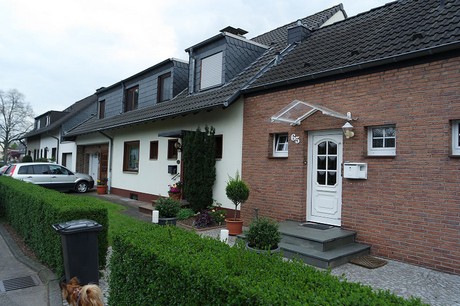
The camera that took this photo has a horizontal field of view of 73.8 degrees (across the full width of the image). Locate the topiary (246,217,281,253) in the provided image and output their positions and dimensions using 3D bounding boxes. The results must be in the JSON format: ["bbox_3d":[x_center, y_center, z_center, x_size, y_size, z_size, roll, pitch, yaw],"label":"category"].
[{"bbox_3d":[0.574,1.475,5.119,0.600,0.800,0.600,2,-3,0],"label":"topiary"}]

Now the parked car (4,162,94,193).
[{"bbox_3d":[-8.962,1.227,15.539,1.720,1.510,4.030,-1,-4,44],"label":"parked car"}]

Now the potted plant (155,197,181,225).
[{"bbox_3d":[-1.449,1.484,7.225,0.620,0.860,0.620,4,-4,-43],"label":"potted plant"}]

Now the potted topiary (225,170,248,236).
[{"bbox_3d":[0.177,1.186,7.441,0.560,1.521,0.560,2,-3,0],"label":"potted topiary"}]

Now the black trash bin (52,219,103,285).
[{"bbox_3d":[-2.339,1.545,4.611,0.570,0.950,0.500,4,-4,-43],"label":"black trash bin"}]

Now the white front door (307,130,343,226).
[{"bbox_3d":[2.130,0.526,6.753,0.100,2.053,0.940,4,-4,-43],"label":"white front door"}]

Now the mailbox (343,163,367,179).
[{"bbox_3d":[2.459,0.357,6.002,0.110,0.290,0.418,4,-4,-43],"label":"mailbox"}]

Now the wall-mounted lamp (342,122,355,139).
[{"bbox_3d":[2.351,-0.435,6.045,0.280,0.327,0.220,4,-4,-43],"label":"wall-mounted lamp"}]

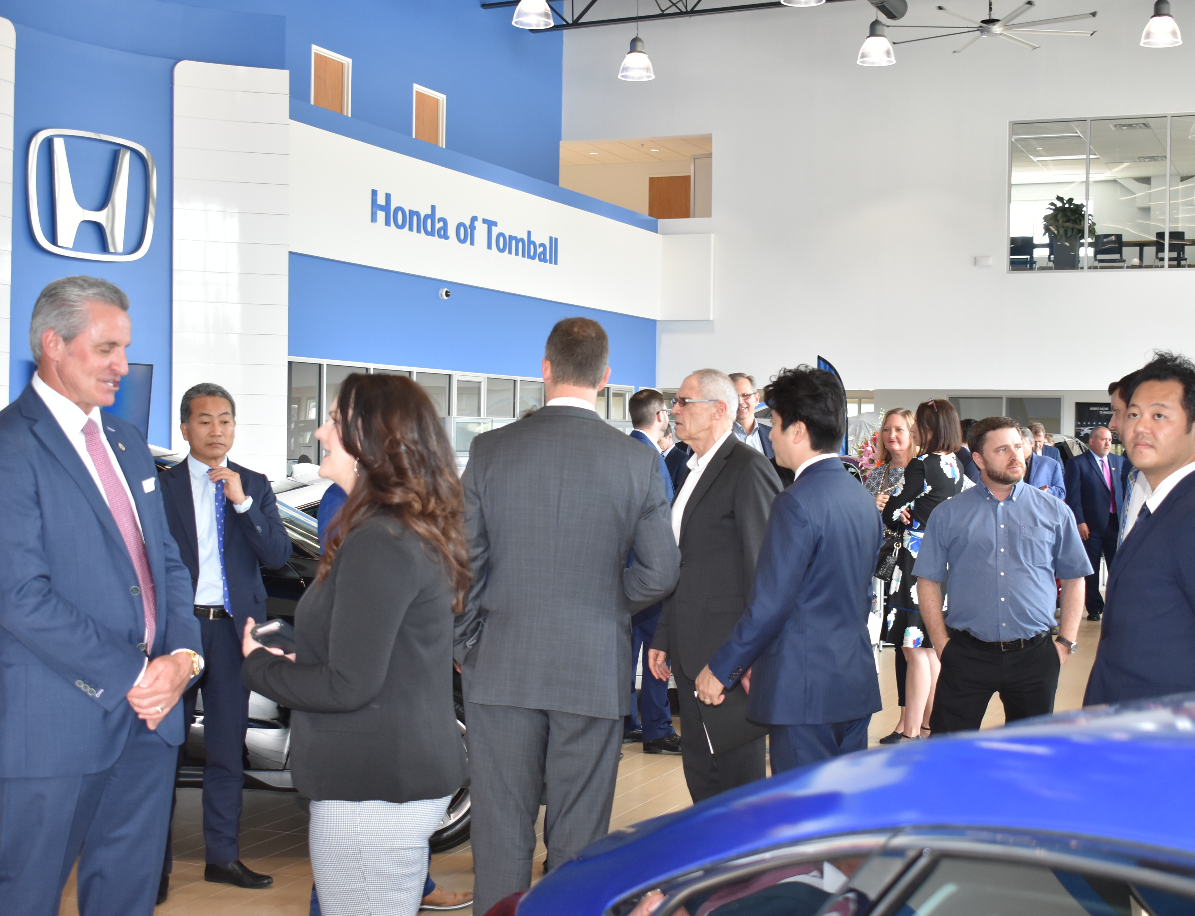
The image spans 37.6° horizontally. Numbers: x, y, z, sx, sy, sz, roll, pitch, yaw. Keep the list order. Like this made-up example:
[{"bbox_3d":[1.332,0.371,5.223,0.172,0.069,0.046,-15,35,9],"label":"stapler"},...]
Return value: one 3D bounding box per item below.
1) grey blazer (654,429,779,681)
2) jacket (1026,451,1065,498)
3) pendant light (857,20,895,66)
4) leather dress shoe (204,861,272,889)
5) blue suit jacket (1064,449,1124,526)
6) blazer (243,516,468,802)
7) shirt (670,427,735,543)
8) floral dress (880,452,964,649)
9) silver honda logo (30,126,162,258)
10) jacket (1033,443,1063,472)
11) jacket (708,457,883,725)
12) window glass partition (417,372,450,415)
[{"bbox_3d":[0.389,0.310,5.550,0.320,0.770,0.470,1,1,-25],"label":"grey blazer"},{"bbox_3d":[3.727,0.335,15.000,0.520,0.760,0.360,1,1,30],"label":"jacket"},{"bbox_3d":[3.862,-5.764,24.300,0.540,0.580,0.540,1,1,0],"label":"pendant light"},{"bbox_3d":[-1.268,1.453,6.200,0.285,0.100,0.100,1,1,22],"label":"leather dress shoe"},{"bbox_3d":[4.524,0.301,15.900,0.570,0.760,0.350,0,1,-14],"label":"blue suit jacket"},{"bbox_3d":[-0.505,0.409,3.650,0.420,0.610,0.430,1,1,16],"label":"blazer"},{"bbox_3d":[0.352,0.206,5.300,0.300,0.620,0.460,0,1,-22],"label":"shirt"},{"bbox_3d":[1.727,0.489,9.250,0.380,1.050,0.420,1,1,33],"label":"floral dress"},{"bbox_3d":[-4.822,-2.517,16.800,0.120,1.200,1.430,1,1,40],"label":"silver honda logo"},{"bbox_3d":[4.226,0.231,16.800,0.520,0.720,0.320,1,1,23],"label":"jacket"},{"bbox_3d":[0.513,0.343,4.500,0.360,0.680,0.470,1,1,37],"label":"jacket"},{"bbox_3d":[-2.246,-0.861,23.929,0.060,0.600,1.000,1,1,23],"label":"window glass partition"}]

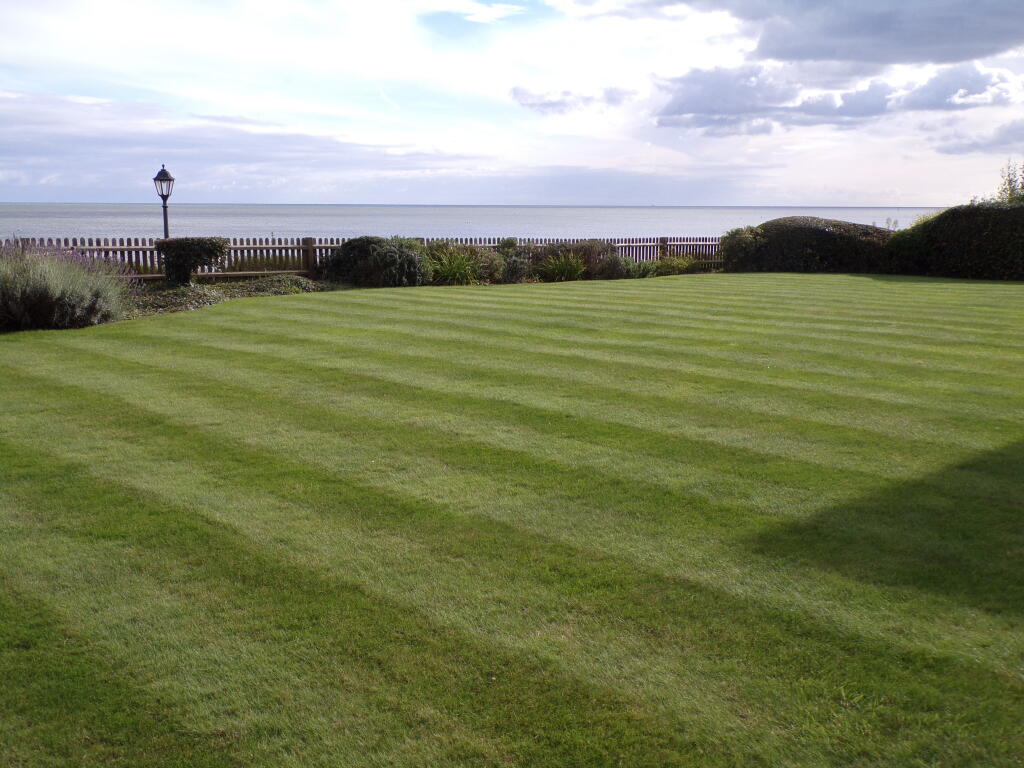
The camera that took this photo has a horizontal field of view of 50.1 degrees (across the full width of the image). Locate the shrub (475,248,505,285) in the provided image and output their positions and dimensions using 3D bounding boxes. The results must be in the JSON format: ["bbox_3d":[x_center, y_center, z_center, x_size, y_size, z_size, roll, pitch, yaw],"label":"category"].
[{"bbox_3d":[-0.518,-2.716,25.193,0.659,0.801,0.750,-3,10,-20],"label":"shrub"}]

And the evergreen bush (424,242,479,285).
[{"bbox_3d":[-1.347,-2.732,24.786,1.210,0.937,1.200,0,9,0],"label":"evergreen bush"}]

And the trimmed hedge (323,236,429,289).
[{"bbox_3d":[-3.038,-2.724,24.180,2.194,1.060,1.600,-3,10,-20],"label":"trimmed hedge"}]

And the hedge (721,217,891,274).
[{"bbox_3d":[8.677,-4.134,32.350,4.810,1.614,2.100,0,9,0],"label":"hedge"}]

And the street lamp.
[{"bbox_3d":[-6.769,-3.061,21.392,0.430,2.411,0.430,0,9,0],"label":"street lamp"}]

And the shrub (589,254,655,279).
[{"bbox_3d":[2.880,-3.068,28.274,1.627,0.653,1.200,-3,10,-20],"label":"shrub"}]

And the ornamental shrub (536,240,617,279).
[{"bbox_3d":[1.618,-3.116,27.456,1.916,0.959,1.500,-3,10,-20],"label":"ornamental shrub"}]

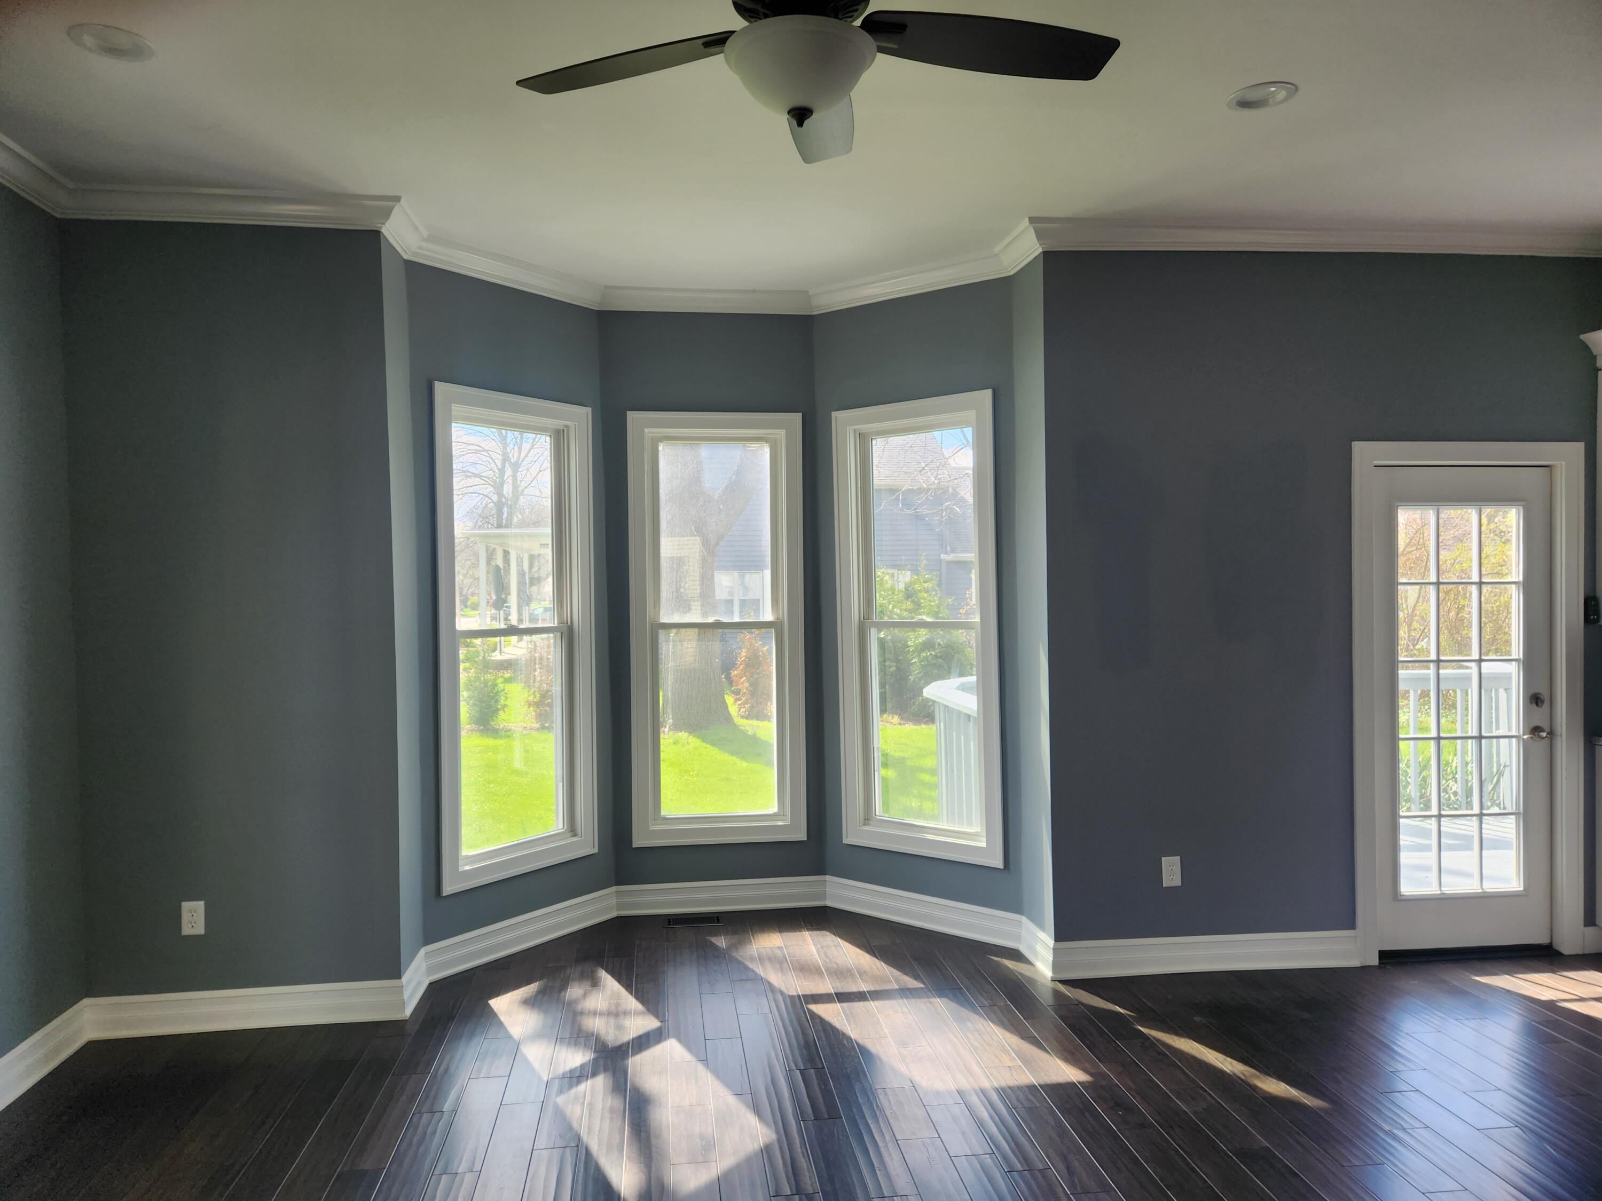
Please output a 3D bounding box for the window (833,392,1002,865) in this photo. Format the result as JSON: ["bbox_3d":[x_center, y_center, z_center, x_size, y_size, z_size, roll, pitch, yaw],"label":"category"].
[{"bbox_3d":[0.545,0.129,4.996,0.872,2.126,0.100,0,1,38],"label":"window"}]

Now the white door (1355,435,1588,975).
[{"bbox_3d":[2.780,0.423,4.452,0.994,2.154,0.110,-1,1,-4],"label":"white door"}]

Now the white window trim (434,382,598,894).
[{"bbox_3d":[-1.238,0.159,4.694,0.070,2.098,0.849,0,1,37],"label":"white window trim"}]

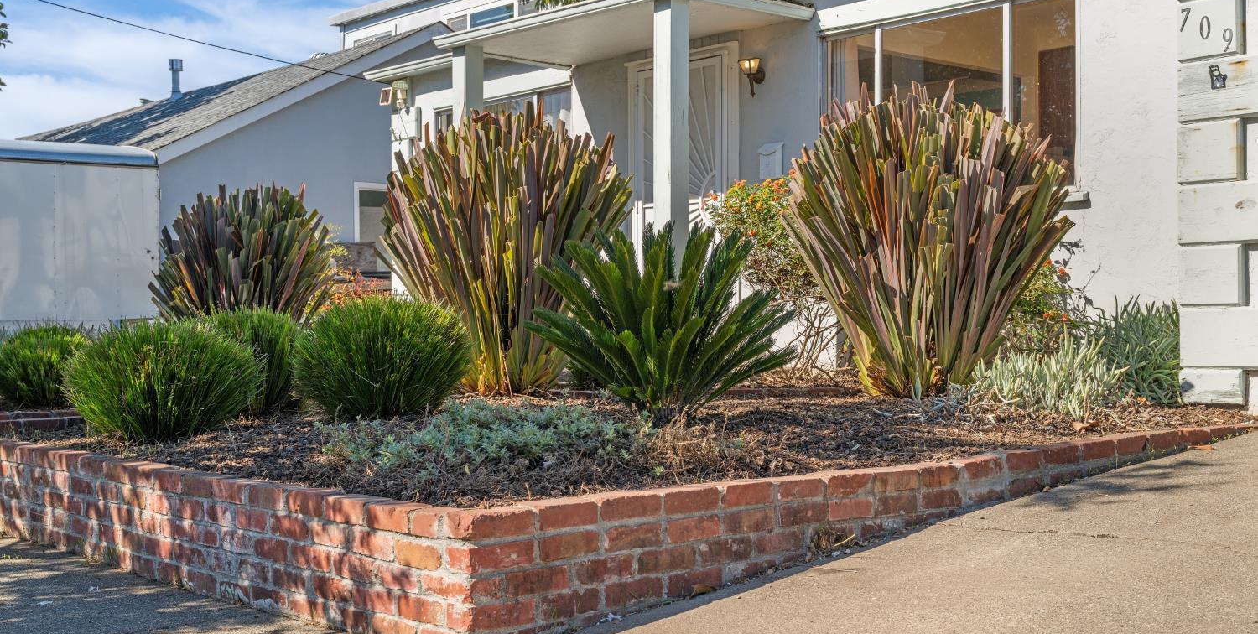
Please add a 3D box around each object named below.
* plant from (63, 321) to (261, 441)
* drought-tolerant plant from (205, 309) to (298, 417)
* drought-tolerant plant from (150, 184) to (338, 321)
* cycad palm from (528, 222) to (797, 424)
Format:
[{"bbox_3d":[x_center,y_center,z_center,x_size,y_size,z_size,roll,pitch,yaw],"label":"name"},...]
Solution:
[{"bbox_3d":[-1.849,0.253,5.950,0.774,0.470,0.751,0,-1,0],"label":"plant"},{"bbox_3d":[-1.814,0.213,7.250,0.629,0.507,0.629,0,-1,0],"label":"drought-tolerant plant"},{"bbox_3d":[-2.538,-0.214,9.900,1.224,1.321,1.163,0,-1,0],"label":"drought-tolerant plant"},{"bbox_3d":[0.141,0.021,6.450,1.144,0.844,1.122,0,-1,0],"label":"cycad palm"}]

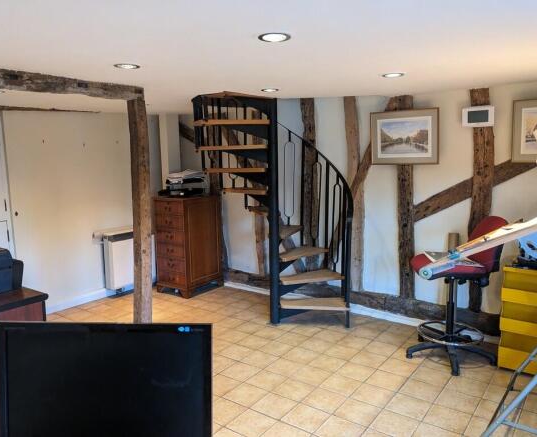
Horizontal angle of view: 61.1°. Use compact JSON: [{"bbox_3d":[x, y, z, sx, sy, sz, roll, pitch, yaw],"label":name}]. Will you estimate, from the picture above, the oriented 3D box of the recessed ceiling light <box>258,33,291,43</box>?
[{"bbox_3d":[0.026,-0.759,1.909,0.140,0.030,0.140,-1,8,0],"label":"recessed ceiling light"}]

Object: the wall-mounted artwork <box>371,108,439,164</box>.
[{"bbox_3d":[1.185,-0.705,3.977,0.600,0.468,0.030,5,10,36],"label":"wall-mounted artwork"}]

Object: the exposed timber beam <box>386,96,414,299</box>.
[{"bbox_3d":[1.258,-0.165,4.137,0.165,1.869,0.100,5,10,36],"label":"exposed timber beam"}]

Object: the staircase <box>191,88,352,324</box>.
[{"bbox_3d":[0.051,-0.056,4.254,1.466,2.132,1.244,1,9,13],"label":"staircase"}]

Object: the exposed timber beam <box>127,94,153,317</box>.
[{"bbox_3d":[-0.948,0.139,3.373,0.105,1.990,0.125,5,10,36],"label":"exposed timber beam"}]

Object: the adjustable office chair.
[{"bbox_3d":[1.461,0.534,3.538,0.740,1.120,0.620,-3,9,-15],"label":"adjustable office chair"}]

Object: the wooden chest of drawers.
[{"bbox_3d":[-0.961,0.292,5.425,0.506,1.140,0.575,5,10,36],"label":"wooden chest of drawers"}]

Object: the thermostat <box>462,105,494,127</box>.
[{"bbox_3d":[1.690,-0.811,3.654,0.225,0.160,0.040,5,10,36],"label":"thermostat"}]

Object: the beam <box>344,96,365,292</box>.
[{"bbox_3d":[0.845,-0.210,4.368,0.170,1.840,0.110,5,10,36],"label":"beam"}]

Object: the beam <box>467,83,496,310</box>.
[{"bbox_3d":[1.743,-0.115,3.726,0.165,1.840,0.110,5,10,36],"label":"beam"}]

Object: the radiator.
[{"bbox_3d":[-1.605,0.465,5.289,0.170,0.620,0.670,5,10,36],"label":"radiator"}]

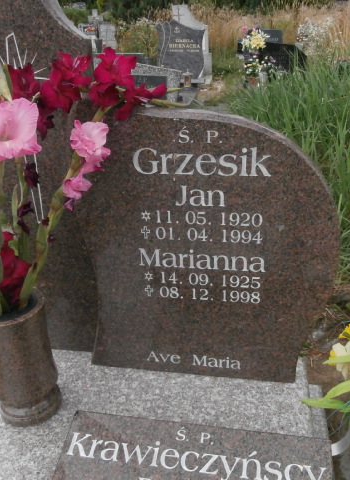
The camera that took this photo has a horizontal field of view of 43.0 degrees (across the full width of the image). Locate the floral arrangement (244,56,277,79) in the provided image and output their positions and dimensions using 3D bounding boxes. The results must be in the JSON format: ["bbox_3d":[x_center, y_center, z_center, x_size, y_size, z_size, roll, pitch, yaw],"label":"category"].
[{"bbox_3d":[1.137,-2.287,5.900,0.420,0.310,0.320,5,26,15],"label":"floral arrangement"}]

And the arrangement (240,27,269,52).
[{"bbox_3d":[1.057,-2.659,5.900,0.380,0.360,0.320,5,26,15],"label":"arrangement"}]

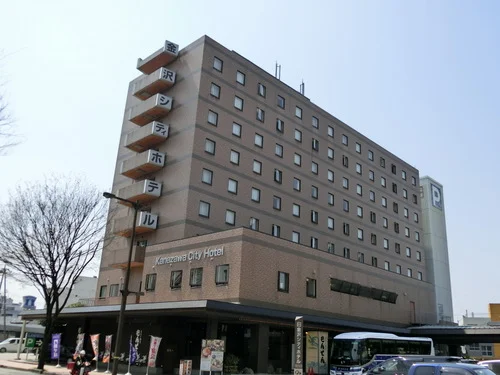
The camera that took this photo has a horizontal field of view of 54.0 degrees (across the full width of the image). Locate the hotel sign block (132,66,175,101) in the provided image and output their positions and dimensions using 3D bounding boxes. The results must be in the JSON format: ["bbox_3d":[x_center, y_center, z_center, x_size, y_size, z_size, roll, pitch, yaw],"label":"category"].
[{"bbox_3d":[-9.488,-10.067,48.040,4.620,1.400,1.460,-14,-25,42],"label":"hotel sign block"}]

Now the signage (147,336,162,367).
[{"bbox_3d":[-5.360,9.311,27.796,0.650,1.780,0.120,6,-19,-9],"label":"signage"}]

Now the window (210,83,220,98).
[{"bbox_3d":[-3.153,-8.838,44.984,0.150,1.250,1.160,-14,-25,42],"label":"window"}]

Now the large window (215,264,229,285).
[{"bbox_3d":[-1.856,5.797,32.749,1.237,1.331,0.150,-15,-25,42],"label":"large window"}]

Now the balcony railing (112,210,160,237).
[{"bbox_3d":[-10.248,3.240,43.576,4.620,1.400,1.460,-14,-25,42],"label":"balcony railing"}]

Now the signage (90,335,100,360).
[{"bbox_3d":[-11.578,11.990,36.802,0.650,1.800,0.150,9,-20,-15],"label":"signage"}]

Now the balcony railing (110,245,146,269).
[{"bbox_3d":[-10.527,6.223,43.530,4.234,1.392,1.885,-15,-25,42],"label":"balcony railing"}]

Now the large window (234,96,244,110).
[{"bbox_3d":[-1.101,-8.375,48.710,0.150,1.353,1.154,-15,-25,42],"label":"large window"}]

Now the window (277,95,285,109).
[{"bbox_3d":[3.428,-9.347,53.916,0.150,1.335,1.201,-15,-25,42],"label":"window"}]

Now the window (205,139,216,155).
[{"bbox_3d":[-3.605,-3.727,44.612,0.180,1.330,1.180,-15,-26,42],"label":"window"}]

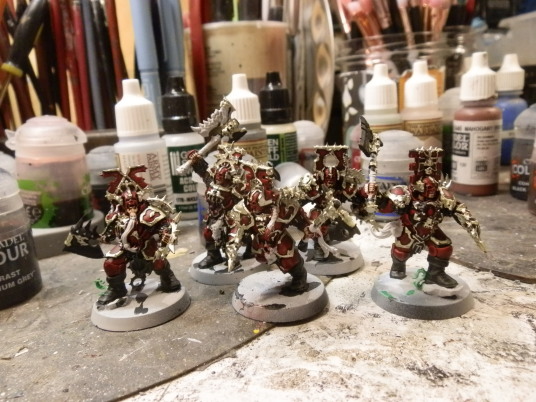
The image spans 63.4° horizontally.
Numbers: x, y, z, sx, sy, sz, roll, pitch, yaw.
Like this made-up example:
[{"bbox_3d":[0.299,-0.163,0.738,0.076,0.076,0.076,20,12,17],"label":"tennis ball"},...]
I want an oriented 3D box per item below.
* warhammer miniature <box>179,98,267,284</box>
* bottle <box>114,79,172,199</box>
[{"bbox_3d":[-0.017,-0.005,0.163,0.034,0.065,0.035,4,18,28],"label":"warhammer miniature"},{"bbox_3d":[-0.067,-0.025,0.230,0.025,0.077,0.025,-9,15,-15],"label":"bottle"}]

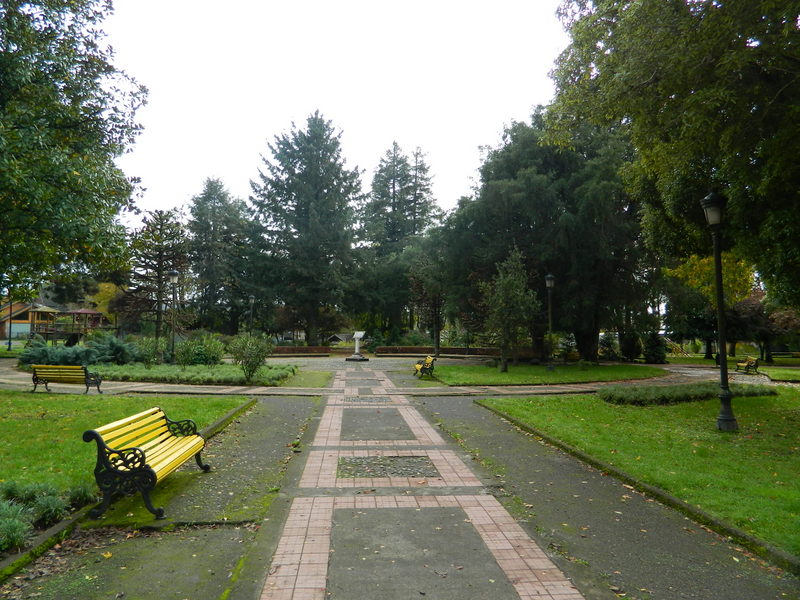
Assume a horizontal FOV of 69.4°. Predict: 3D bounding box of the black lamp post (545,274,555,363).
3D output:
[{"bbox_3d":[6.355,0.936,24.536,0.460,4.000,0.460,0,-4,0],"label":"black lamp post"}]

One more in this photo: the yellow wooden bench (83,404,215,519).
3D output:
[{"bbox_3d":[-2.584,1.645,6.176,0.710,0.810,1.930,0,-4,-6],"label":"yellow wooden bench"}]

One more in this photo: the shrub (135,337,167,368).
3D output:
[{"bbox_3d":[-9.759,2.130,22.646,1.250,1.360,1.200,0,-4,0],"label":"shrub"}]

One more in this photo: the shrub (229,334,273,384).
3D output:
[{"bbox_3d":[-5.082,2.012,19.709,1.550,1.600,1.500,0,-4,0],"label":"shrub"}]

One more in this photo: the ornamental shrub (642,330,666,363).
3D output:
[{"bbox_3d":[13.875,2.549,31.563,1.300,1.860,1.300,0,-4,0],"label":"ornamental shrub"}]

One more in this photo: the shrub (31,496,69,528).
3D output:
[{"bbox_3d":[-2.968,1.765,4.915,0.310,0.230,0.310,0,-4,0],"label":"shrub"}]

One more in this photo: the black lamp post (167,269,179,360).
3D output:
[{"bbox_3d":[-9.173,0.847,23.538,0.460,4.050,0.460,0,-4,0],"label":"black lamp post"}]

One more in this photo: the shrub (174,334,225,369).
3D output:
[{"bbox_3d":[-7.912,2.123,22.848,1.900,1.400,1.500,0,-4,0],"label":"shrub"}]

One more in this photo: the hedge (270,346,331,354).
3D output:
[{"bbox_3d":[-7.749,3.950,45.024,4.800,0.700,0.800,0,-4,0],"label":"hedge"}]

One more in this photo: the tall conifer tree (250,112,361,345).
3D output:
[{"bbox_3d":[-9.159,-6.721,56.805,10.600,23.600,10.600,0,-4,0],"label":"tall conifer tree"}]

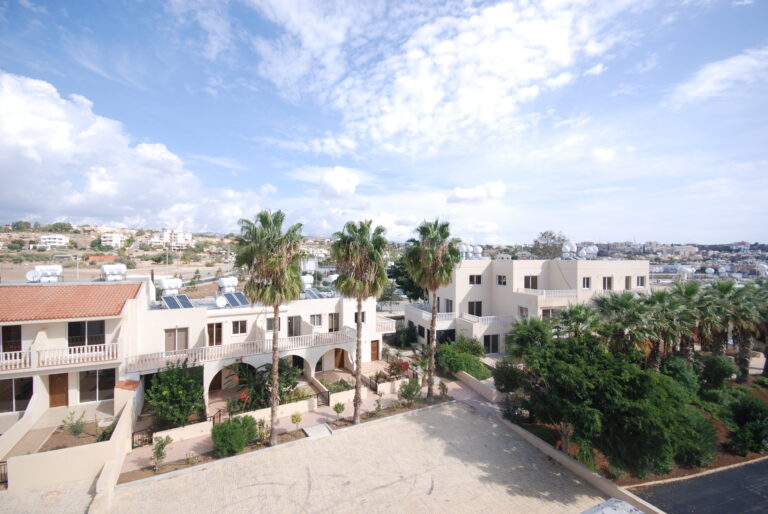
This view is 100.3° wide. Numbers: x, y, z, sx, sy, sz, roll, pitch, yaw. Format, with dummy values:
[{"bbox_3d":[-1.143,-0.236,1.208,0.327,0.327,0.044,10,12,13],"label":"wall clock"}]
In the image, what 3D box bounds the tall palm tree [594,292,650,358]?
[{"bbox_3d":[17.642,5.948,23.800,3.600,6.950,3.600,0,-1,-14],"label":"tall palm tree"}]

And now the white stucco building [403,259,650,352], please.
[{"bbox_3d":[14.773,5.156,38.049,19.700,9.600,17.000,0,-1,-14],"label":"white stucco building"}]

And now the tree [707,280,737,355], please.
[{"bbox_3d":[31.424,6.693,29.718,2.800,8.860,2.800,1,1,0],"label":"tree"}]

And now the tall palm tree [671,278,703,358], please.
[{"bbox_3d":[26.334,5.735,27.800,3.000,7.450,3.000,0,-1,-14],"label":"tall palm tree"}]

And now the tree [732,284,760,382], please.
[{"bbox_3d":[32.522,6.819,28.874,2.700,8.700,2.700,1,1,0],"label":"tree"}]

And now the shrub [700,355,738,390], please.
[{"bbox_3d":[24.922,8.423,23.800,2.300,2.400,2.200,0,-1,-14],"label":"shrub"}]

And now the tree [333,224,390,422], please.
[{"bbox_3d":[-1.655,4.369,21.377,3.830,13.440,3.830,1,1,0],"label":"tree"}]

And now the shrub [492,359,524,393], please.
[{"bbox_3d":[9.093,8.544,23.400,2.200,2.250,2.100,0,-1,-14],"label":"shrub"}]

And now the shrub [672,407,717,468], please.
[{"bbox_3d":[14.681,8.266,15.100,1.900,2.450,1.900,0,-1,-14],"label":"shrub"}]

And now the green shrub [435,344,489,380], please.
[{"bbox_3d":[6.500,8.852,26.900,3.200,2.000,4.000,0,-1,-14],"label":"green shrub"}]

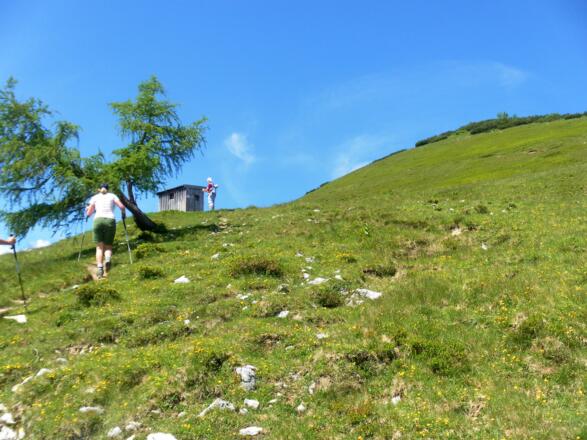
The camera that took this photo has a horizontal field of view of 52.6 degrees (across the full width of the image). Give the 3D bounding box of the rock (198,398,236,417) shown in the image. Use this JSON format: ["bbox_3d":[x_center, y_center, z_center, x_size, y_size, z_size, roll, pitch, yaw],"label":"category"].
[{"bbox_3d":[-0.499,1.231,3.900,0.235,0.085,0.160,1,-7,-7],"label":"rock"}]

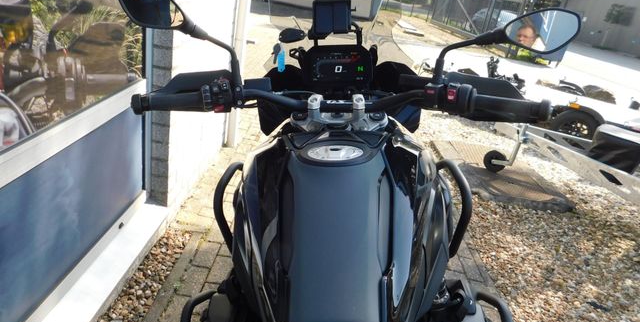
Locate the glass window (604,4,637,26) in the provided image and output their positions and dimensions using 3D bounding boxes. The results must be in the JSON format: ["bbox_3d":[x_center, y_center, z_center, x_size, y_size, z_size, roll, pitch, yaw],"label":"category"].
[{"bbox_3d":[25.972,-12.635,36.733,0.200,1.500,2.900,8,23,-6],"label":"glass window"}]

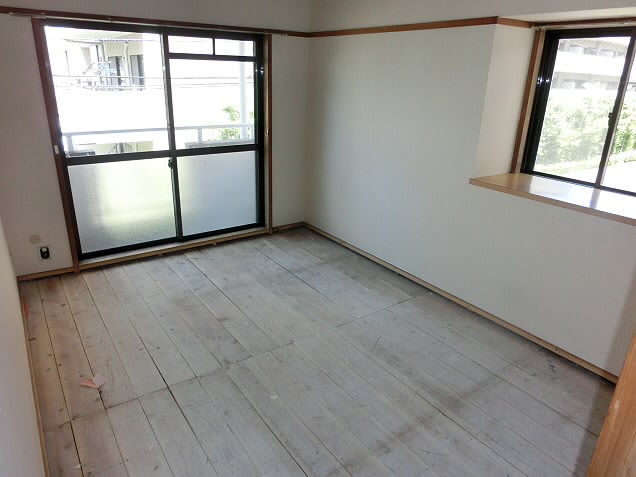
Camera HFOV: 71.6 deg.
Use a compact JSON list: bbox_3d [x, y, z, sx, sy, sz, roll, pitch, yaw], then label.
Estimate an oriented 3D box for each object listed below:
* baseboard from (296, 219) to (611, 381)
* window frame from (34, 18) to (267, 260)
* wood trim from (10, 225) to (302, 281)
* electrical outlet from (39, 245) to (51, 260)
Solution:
[{"bbox_3d":[0.732,0.293,3.514,0.030,0.044,3.040,-12,25,-33],"label":"baseboard"},{"bbox_3d":[-1.224,-0.805,3.731,1.680,1.745,0.100,-12,25,-33],"label":"window frame"},{"bbox_3d":[-1.179,0.079,3.978,2.570,0.045,0.030,-12,25,-33],"label":"wood trim"},{"bbox_3d":[-2.072,0.110,3.335,0.067,0.120,0.018,-12,25,-33],"label":"electrical outlet"}]

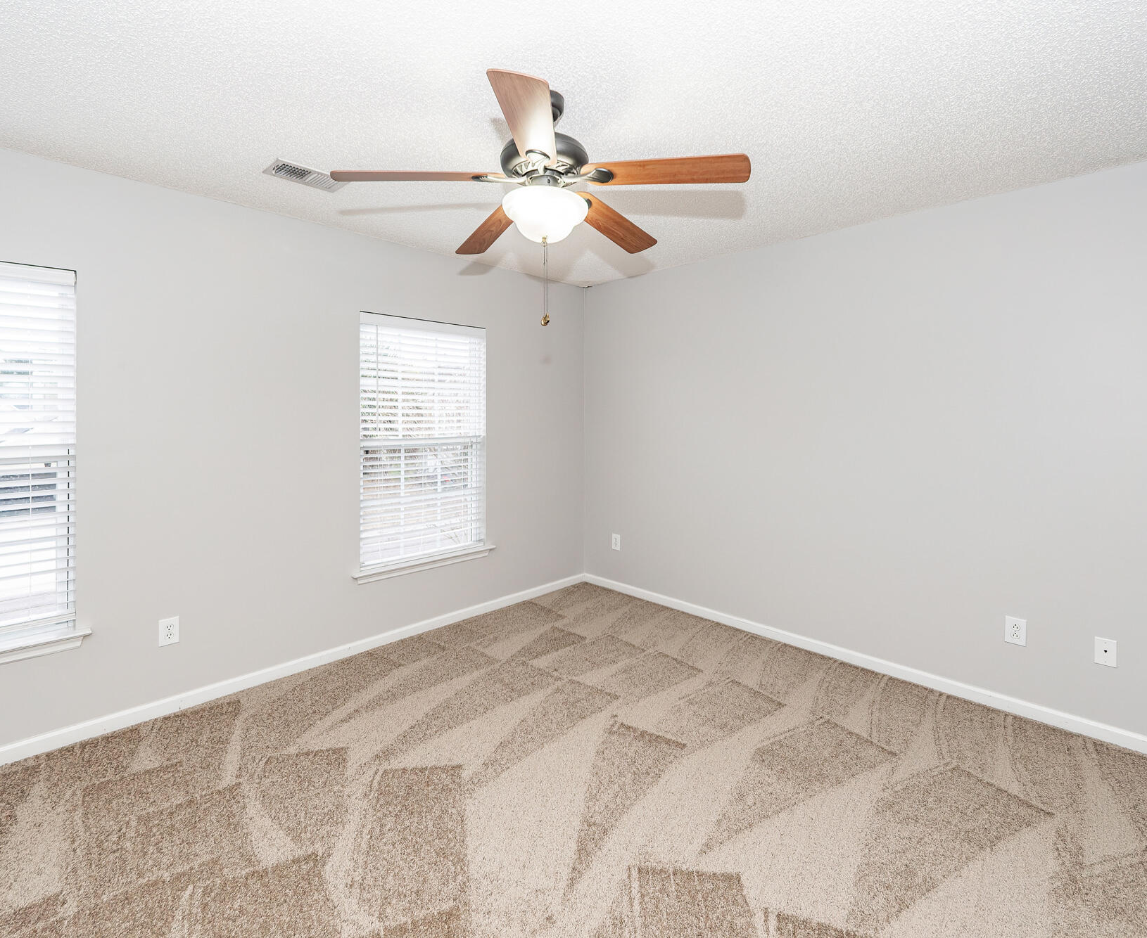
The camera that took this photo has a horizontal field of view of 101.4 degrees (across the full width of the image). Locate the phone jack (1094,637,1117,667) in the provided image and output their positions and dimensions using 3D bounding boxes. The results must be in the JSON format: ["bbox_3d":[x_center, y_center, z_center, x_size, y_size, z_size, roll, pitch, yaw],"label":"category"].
[{"bbox_3d":[2.326,0.802,2.050,0.069,0.114,0.011,3,5,41],"label":"phone jack"}]

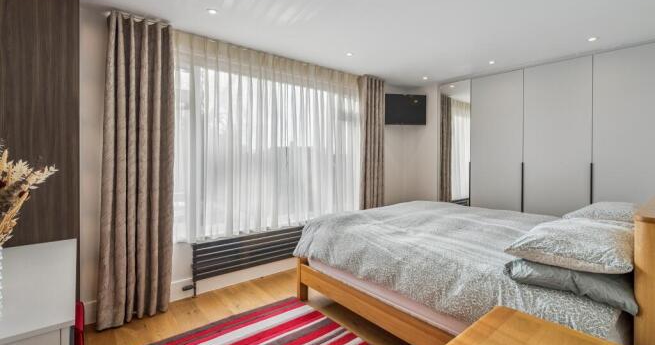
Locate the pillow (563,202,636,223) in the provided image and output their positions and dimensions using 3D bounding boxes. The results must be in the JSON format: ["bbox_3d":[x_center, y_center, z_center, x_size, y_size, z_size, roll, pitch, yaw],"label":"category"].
[{"bbox_3d":[1.889,0.333,2.002,0.680,0.180,0.470,-1,1,-39],"label":"pillow"}]

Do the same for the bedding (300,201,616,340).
[{"bbox_3d":[1.011,0.587,2.401,1.700,0.410,2.140,-1,1,-39],"label":"bedding"}]

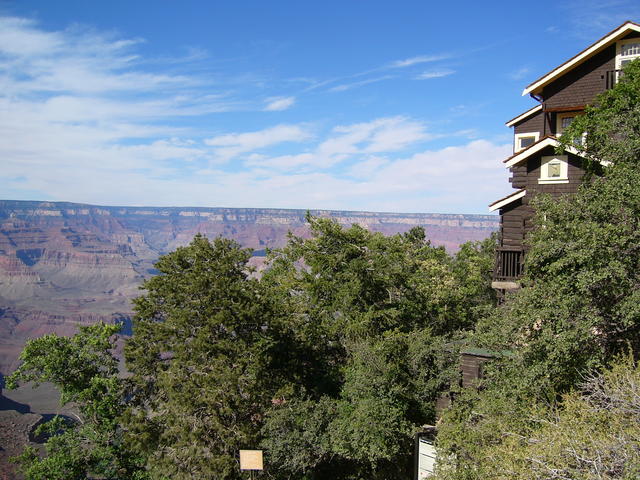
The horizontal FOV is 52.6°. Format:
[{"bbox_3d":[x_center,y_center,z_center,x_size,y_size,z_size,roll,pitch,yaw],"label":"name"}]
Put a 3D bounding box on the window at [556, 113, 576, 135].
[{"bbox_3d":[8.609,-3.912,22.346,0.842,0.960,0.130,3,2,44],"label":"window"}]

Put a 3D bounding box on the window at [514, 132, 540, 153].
[{"bbox_3d":[7.485,-3.478,23.246,0.994,0.750,0.130,3,2,44],"label":"window"}]

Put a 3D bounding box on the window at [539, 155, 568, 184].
[{"bbox_3d":[7.520,-2.257,20.746,1.003,0.935,0.130,3,2,44],"label":"window"}]

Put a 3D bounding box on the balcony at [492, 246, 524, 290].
[{"bbox_3d":[6.308,0.887,20.757,1.064,1.374,1.000,3,2,44],"label":"balcony"}]

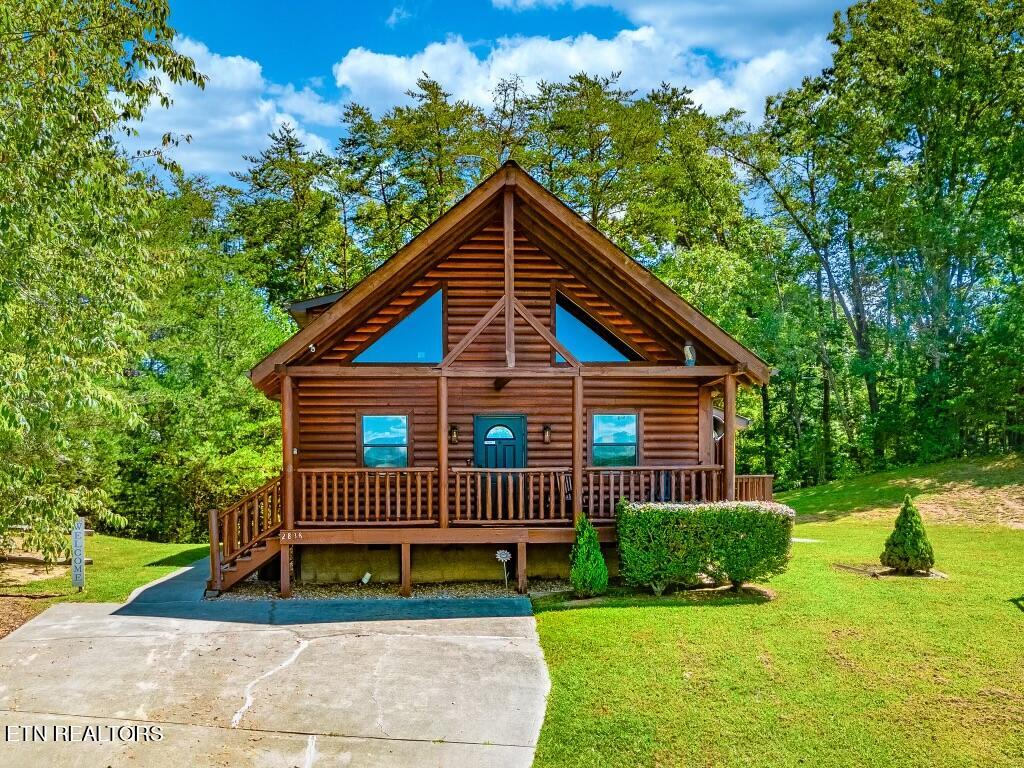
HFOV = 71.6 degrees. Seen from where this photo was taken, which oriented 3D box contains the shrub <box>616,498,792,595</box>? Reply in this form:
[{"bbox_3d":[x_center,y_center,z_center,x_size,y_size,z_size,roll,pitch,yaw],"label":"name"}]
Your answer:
[{"bbox_3d":[3.080,2.720,11.650,2.700,1.460,1.200,0,-1,-4],"label":"shrub"}]

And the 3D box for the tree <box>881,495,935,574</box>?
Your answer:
[{"bbox_3d":[7.450,2.820,13.400,1.020,1.480,1.020,0,-1,-4],"label":"tree"}]

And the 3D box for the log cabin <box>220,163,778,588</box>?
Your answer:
[{"bbox_3d":[-0.500,-0.150,17.700,10.200,7.550,11.000,0,-1,-4],"label":"log cabin"}]

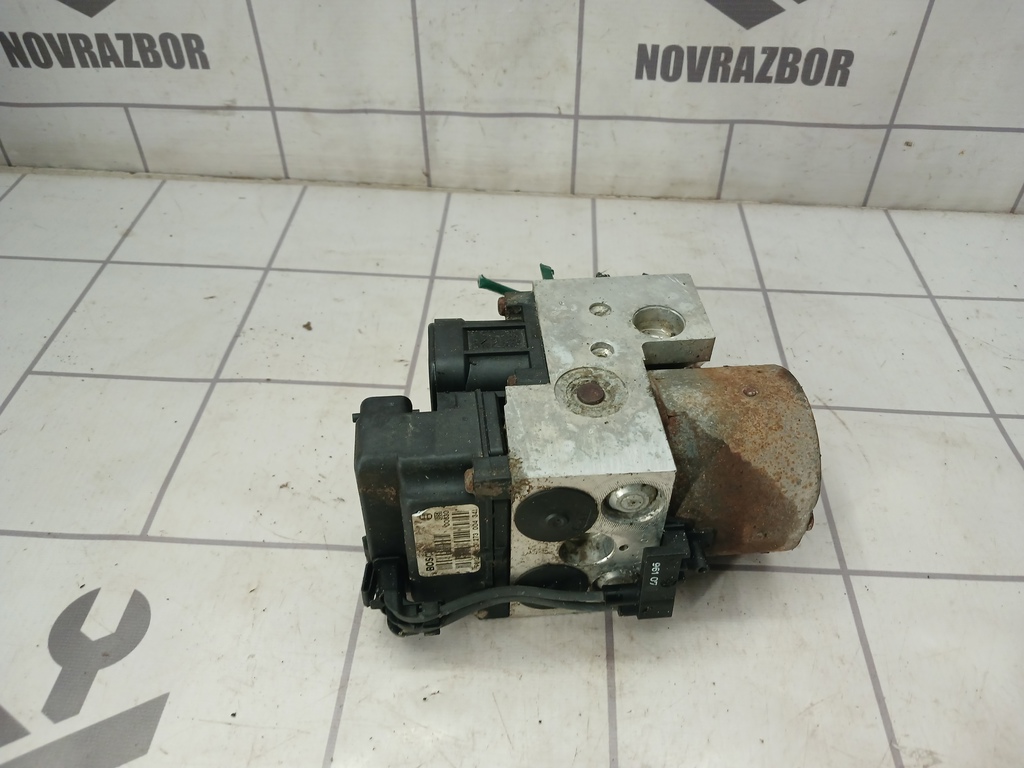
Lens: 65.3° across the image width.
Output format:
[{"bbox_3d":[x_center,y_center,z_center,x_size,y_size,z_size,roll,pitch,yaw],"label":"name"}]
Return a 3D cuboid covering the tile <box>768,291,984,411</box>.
[{"bbox_3d":[0.198,-0.017,0.444,0.097,0.008,0.095,3,44,2],"label":"tile"}]

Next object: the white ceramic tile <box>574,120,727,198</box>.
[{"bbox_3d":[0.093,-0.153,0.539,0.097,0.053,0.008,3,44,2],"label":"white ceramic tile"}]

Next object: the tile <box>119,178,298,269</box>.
[{"bbox_3d":[-0.196,-0.104,0.527,0.095,0.008,0.094,3,44,2],"label":"tile"}]

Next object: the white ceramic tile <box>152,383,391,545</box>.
[{"bbox_3d":[-0.107,0.037,0.382,0.097,0.008,0.095,3,44,2],"label":"white ceramic tile"}]

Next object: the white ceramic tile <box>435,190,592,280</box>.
[{"bbox_3d":[0.003,-0.094,0.521,0.097,0.008,0.095,3,44,2],"label":"white ceramic tile"}]

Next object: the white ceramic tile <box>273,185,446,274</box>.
[{"bbox_3d":[-0.096,-0.098,0.524,0.097,0.008,0.095,3,44,2],"label":"white ceramic tile"}]

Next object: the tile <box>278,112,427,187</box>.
[{"bbox_3d":[-0.107,-0.162,0.546,0.095,0.049,0.008,3,44,2],"label":"tile"}]

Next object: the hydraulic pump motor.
[{"bbox_3d":[0.026,0.025,0.329,0.168,0.089,0.123,-2,44,-3],"label":"hydraulic pump motor"}]

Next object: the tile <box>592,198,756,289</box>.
[{"bbox_3d":[0.103,-0.089,0.518,0.095,0.008,0.092,3,44,2],"label":"tile"}]

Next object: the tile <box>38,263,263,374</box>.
[{"bbox_3d":[-0.201,-0.035,0.457,0.095,0.008,0.093,3,44,2],"label":"tile"}]

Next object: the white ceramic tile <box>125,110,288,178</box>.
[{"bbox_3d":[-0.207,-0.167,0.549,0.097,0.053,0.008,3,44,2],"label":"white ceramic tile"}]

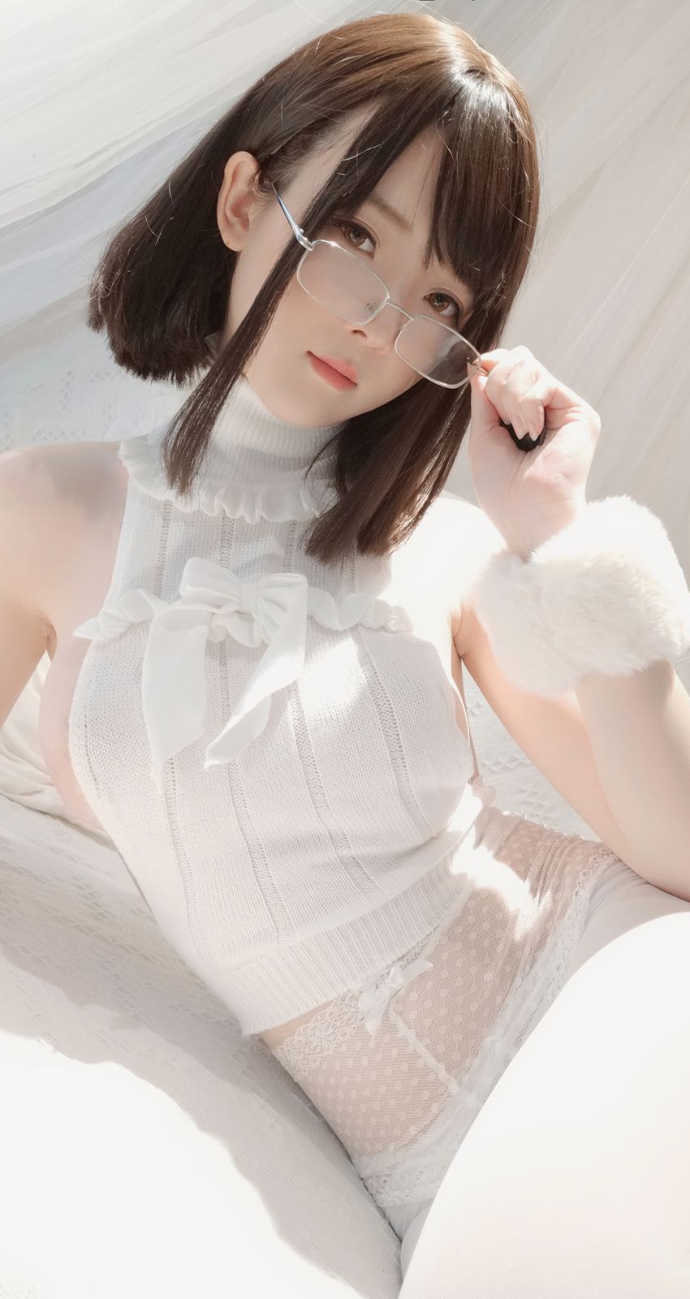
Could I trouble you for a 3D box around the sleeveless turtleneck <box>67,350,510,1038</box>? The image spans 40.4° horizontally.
[{"bbox_3d":[-0.049,0.038,0.697,0.285,0.440,0.210,-12,4,-6],"label":"sleeveless turtleneck"}]

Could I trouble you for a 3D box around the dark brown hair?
[{"bbox_3d":[-0.018,-0.236,0.616,0.210,0.315,0.230,17,28,-27],"label":"dark brown hair"}]

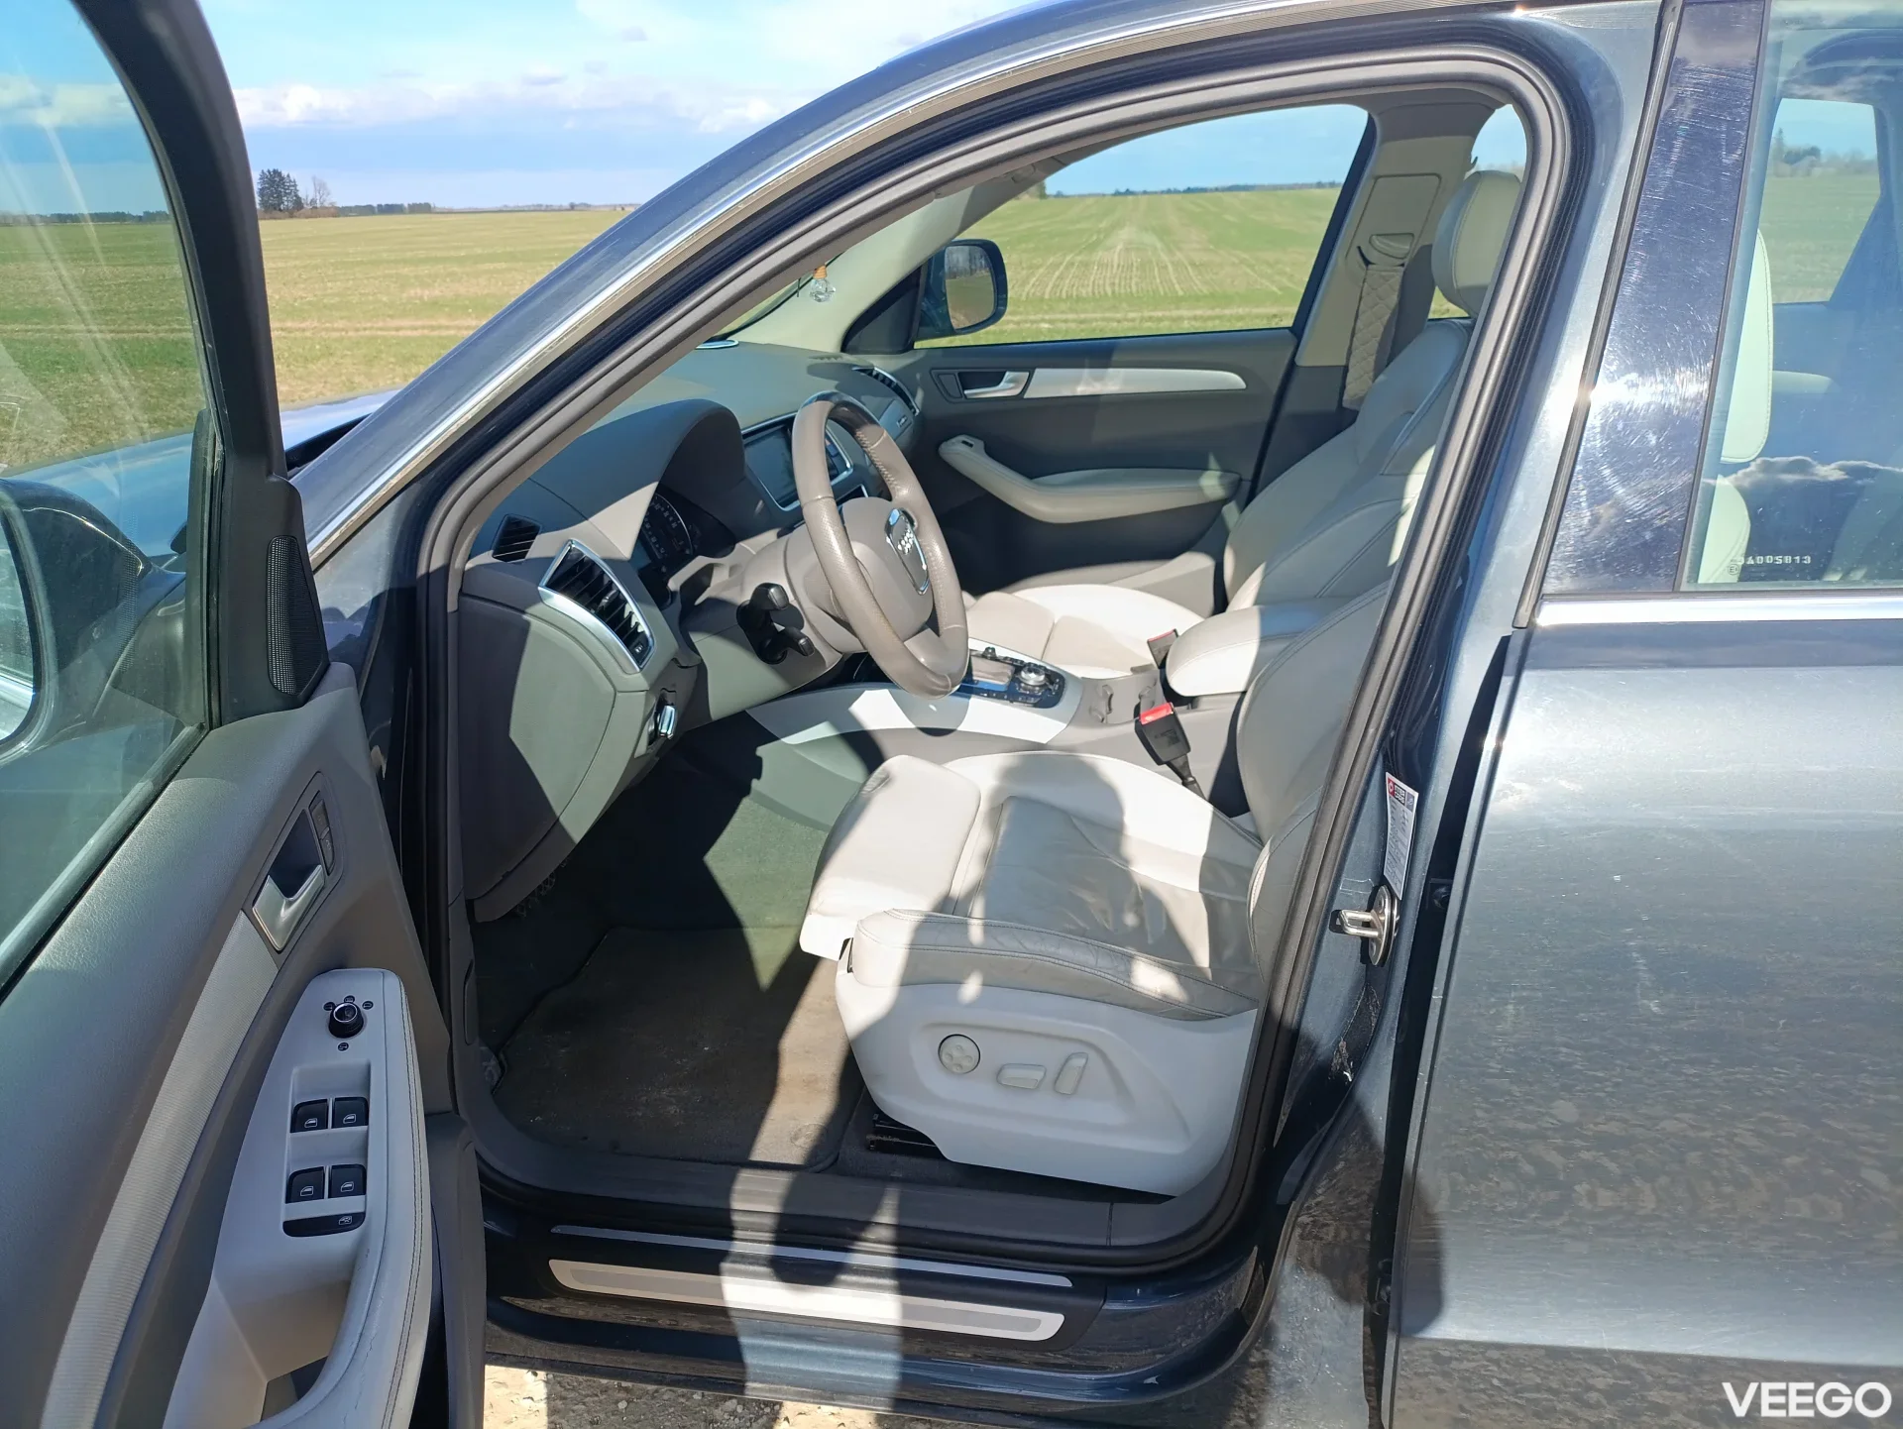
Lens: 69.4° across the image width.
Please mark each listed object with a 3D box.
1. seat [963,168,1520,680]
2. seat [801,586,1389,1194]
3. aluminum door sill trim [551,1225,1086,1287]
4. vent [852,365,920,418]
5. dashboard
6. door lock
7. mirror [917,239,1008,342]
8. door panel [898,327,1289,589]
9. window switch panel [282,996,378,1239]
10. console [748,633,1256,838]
[{"bbox_3d":[0.436,-0.309,2.249,0.930,1.050,0.540,2,22,10],"label":"seat"},{"bbox_3d":[0.319,-0.013,1.580,0.990,1.030,0.540,2,22,10],"label":"seat"},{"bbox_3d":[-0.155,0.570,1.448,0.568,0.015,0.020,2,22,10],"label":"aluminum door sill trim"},{"bbox_3d":[-0.116,-0.591,2.532,0.070,0.120,0.110,2,22,10],"label":"vent"},{"bbox_3d":[-0.409,-0.256,2.015,0.520,0.510,1.420,2,22,10],"label":"dashboard"},{"bbox_3d":[0.346,0.175,1.147,0.050,0.070,0.040,2,22,10],"label":"door lock"},{"bbox_3d":[0.025,-0.854,2.752,0.160,0.200,0.230,5,23,17],"label":"mirror"},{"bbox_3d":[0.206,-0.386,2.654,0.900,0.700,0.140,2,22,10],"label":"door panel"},{"bbox_3d":[-0.362,0.233,0.811,0.054,0.030,0.165,-8,38,-15],"label":"window switch panel"},{"bbox_3d":[0.147,0.011,2.024,0.880,0.370,0.290,2,22,10],"label":"console"}]

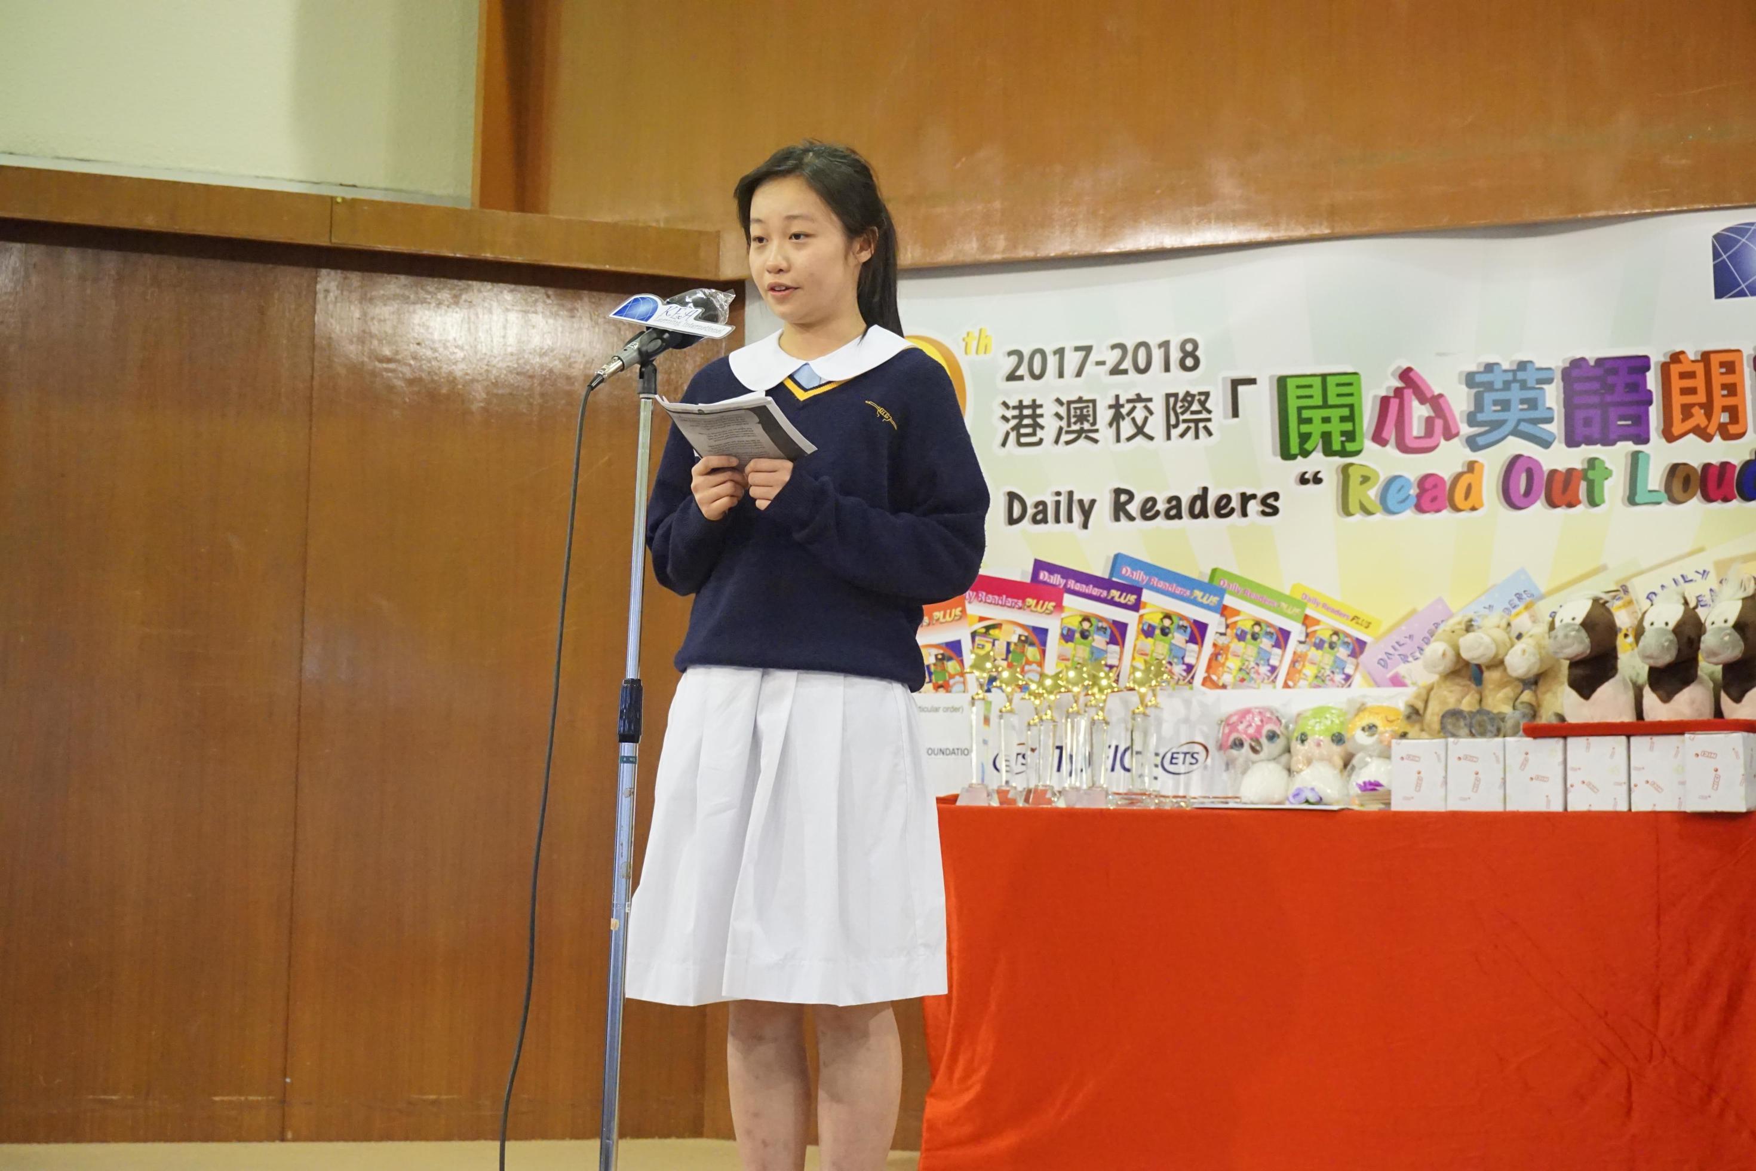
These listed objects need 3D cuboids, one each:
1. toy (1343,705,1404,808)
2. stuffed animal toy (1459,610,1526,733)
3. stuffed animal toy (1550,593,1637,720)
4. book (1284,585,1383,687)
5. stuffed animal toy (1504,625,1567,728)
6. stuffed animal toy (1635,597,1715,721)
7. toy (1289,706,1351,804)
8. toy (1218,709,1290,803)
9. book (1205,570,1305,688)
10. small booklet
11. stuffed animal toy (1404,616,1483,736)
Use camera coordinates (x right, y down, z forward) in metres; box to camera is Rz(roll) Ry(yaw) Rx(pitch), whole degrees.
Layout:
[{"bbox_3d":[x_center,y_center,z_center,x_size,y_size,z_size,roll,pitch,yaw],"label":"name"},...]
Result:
[{"bbox_3d":[0.822,0.280,5.053,0.112,0.168,0.115,1,-6,3],"label":"toy"},{"bbox_3d":[0.985,0.145,4.932,0.108,0.200,0.130,-1,-6,22],"label":"stuffed animal toy"},{"bbox_3d":[1.139,0.119,4.872,0.118,0.205,0.135,-2,-7,32],"label":"stuffed animal toy"},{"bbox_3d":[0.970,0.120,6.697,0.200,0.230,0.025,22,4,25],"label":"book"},{"bbox_3d":[1.056,0.149,4.910,0.108,0.190,0.130,-1,-6,24],"label":"stuffed animal toy"},{"bbox_3d":[1.253,0.115,4.819,0.118,0.205,0.135,-3,-7,33],"label":"stuffed animal toy"},{"bbox_3d":[0.732,0.282,5.084,0.105,0.163,0.115,0,-6,9],"label":"toy"},{"bbox_3d":[0.631,0.284,5.130,0.115,0.163,0.115,0,-6,9],"label":"toy"},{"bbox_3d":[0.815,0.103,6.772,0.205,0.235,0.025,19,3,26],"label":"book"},{"bbox_3d":[-0.173,-0.195,3.820,0.157,0.016,0.185,-4,-27,19],"label":"small booklet"},{"bbox_3d":[0.913,0.146,4.967,0.112,0.200,0.130,-1,-6,24],"label":"stuffed animal toy"}]

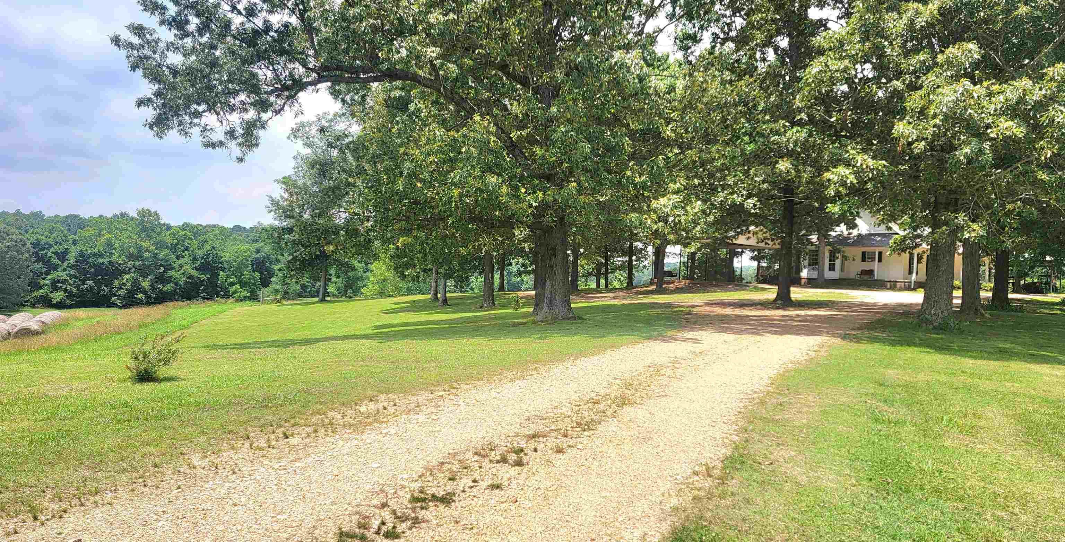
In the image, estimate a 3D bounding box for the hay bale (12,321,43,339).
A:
[{"bbox_3d":[-26.927,3.583,39.500,1.500,1.420,1.350,0,0,-20],"label":"hay bale"}]

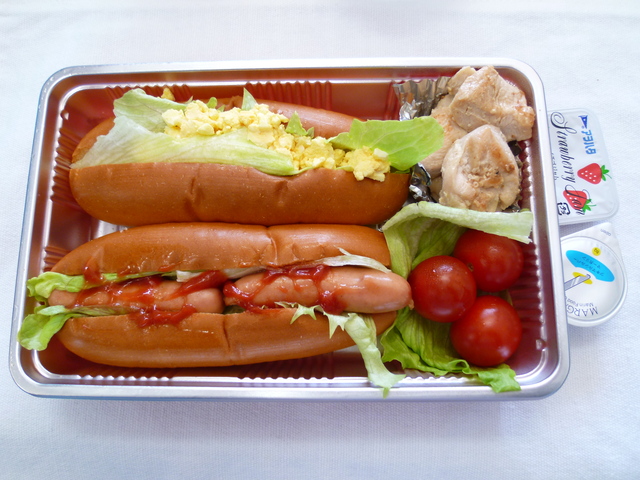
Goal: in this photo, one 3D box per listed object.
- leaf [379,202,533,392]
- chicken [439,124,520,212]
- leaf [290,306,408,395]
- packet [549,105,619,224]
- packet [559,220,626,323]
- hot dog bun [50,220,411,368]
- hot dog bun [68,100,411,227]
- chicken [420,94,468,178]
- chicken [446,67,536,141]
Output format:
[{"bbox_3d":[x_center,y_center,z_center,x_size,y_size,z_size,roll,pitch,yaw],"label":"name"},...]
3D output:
[{"bbox_3d":[0.059,0.026,0.199,0.063,0.037,0.078,-1,80,2],"label":"leaf"},{"bbox_3d":[0.072,-0.032,0.202,0.034,0.023,0.036,-1,80,2],"label":"chicken"},{"bbox_3d":[0.010,0.045,0.181,0.046,0.020,0.036,-1,80,2],"label":"leaf"},{"bbox_3d":[0.126,-0.035,0.226,0.039,0.013,0.056,-6,80,1],"label":"packet"},{"bbox_3d":[0.126,0.017,0.218,0.044,0.014,0.050,29,82,6],"label":"packet"},{"bbox_3d":[-0.043,0.025,0.200,0.159,0.044,0.060,-3,80,1],"label":"hot dog bun"},{"bbox_3d":[-0.039,-0.034,0.211,0.159,0.044,0.055,0,80,2],"label":"hot dog bun"},{"bbox_3d":[0.061,-0.049,0.212,0.031,0.022,0.038,-1,80,2],"label":"chicken"},{"bbox_3d":[0.080,-0.063,0.206,0.035,0.023,0.032,-1,80,2],"label":"chicken"}]

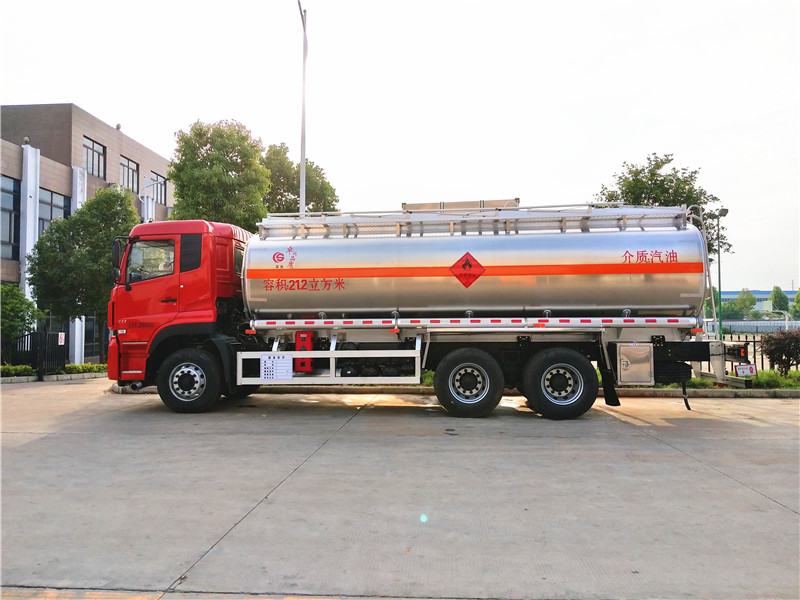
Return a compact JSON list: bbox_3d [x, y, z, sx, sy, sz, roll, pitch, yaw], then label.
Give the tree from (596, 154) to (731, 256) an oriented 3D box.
[{"bbox_3d":[6.840,-0.945,15.363,3.456,5.726,3.456,0,-3,0],"label":"tree"}]

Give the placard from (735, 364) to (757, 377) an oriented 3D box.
[{"bbox_3d":[7.082,1.443,12.300,0.420,0.245,0.050,-7,-3,7],"label":"placard"}]

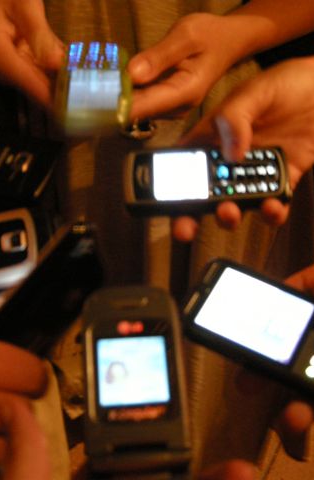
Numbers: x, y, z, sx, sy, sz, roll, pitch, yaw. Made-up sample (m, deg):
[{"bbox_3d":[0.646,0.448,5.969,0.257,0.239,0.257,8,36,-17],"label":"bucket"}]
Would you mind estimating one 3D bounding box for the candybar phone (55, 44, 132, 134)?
[{"bbox_3d":[-0.046,-0.112,0.473,0.047,0.015,0.103,-1,51,-3],"label":"candybar phone"}]

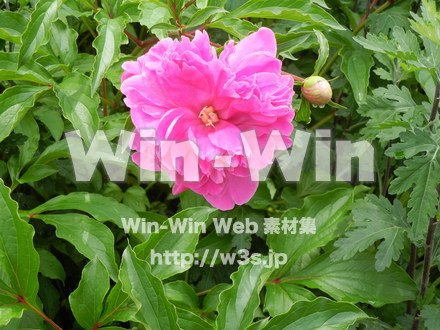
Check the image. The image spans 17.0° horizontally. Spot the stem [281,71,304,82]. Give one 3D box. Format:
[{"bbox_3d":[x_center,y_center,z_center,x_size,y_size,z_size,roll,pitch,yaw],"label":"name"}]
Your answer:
[{"bbox_3d":[0.063,-0.077,1.285,0.024,0.004,0.004,23,74,6],"label":"stem"}]

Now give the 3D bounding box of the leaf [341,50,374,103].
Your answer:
[{"bbox_3d":[0.122,-0.079,1.310,0.030,0.012,0.056,-9,61,-5],"label":"leaf"}]

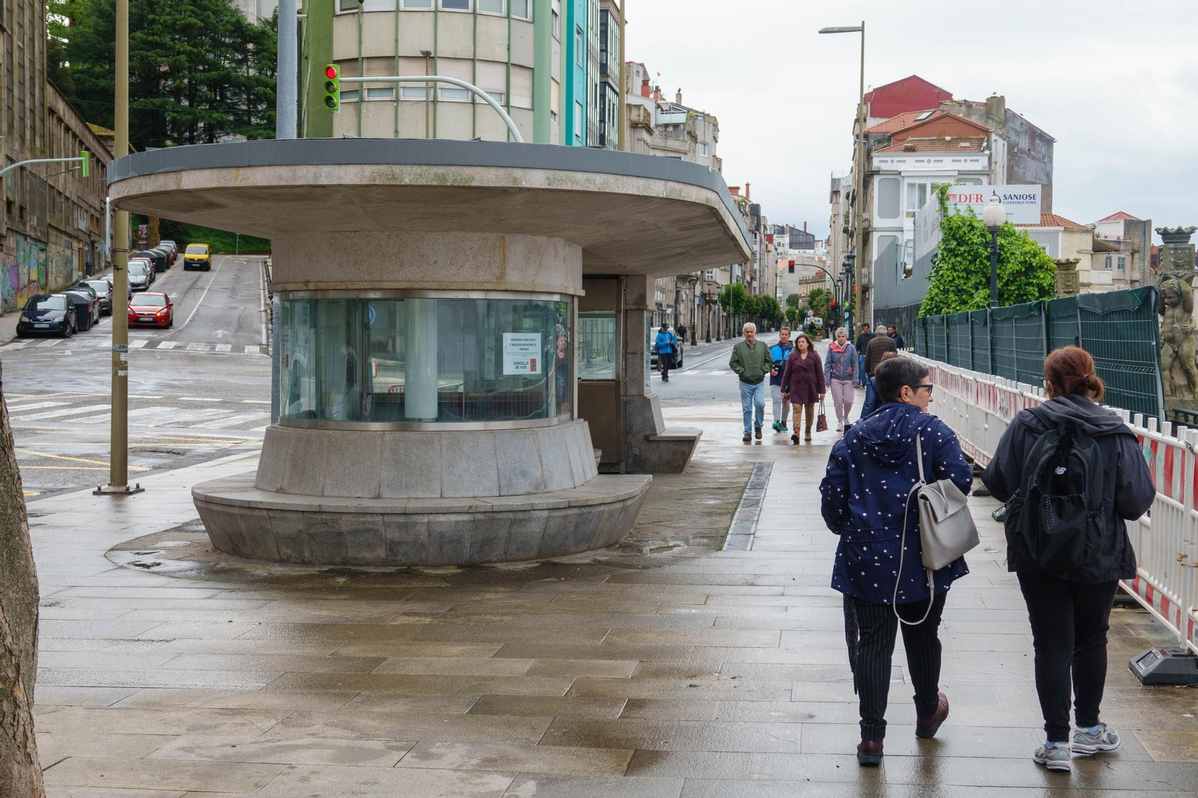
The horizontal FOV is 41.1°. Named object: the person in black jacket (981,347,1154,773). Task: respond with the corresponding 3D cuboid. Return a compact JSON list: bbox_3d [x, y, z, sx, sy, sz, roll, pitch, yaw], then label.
[{"bbox_3d":[1.835,0.605,6.280,0.630,1.630,0.500,1,2,6],"label":"person in black jacket"}]

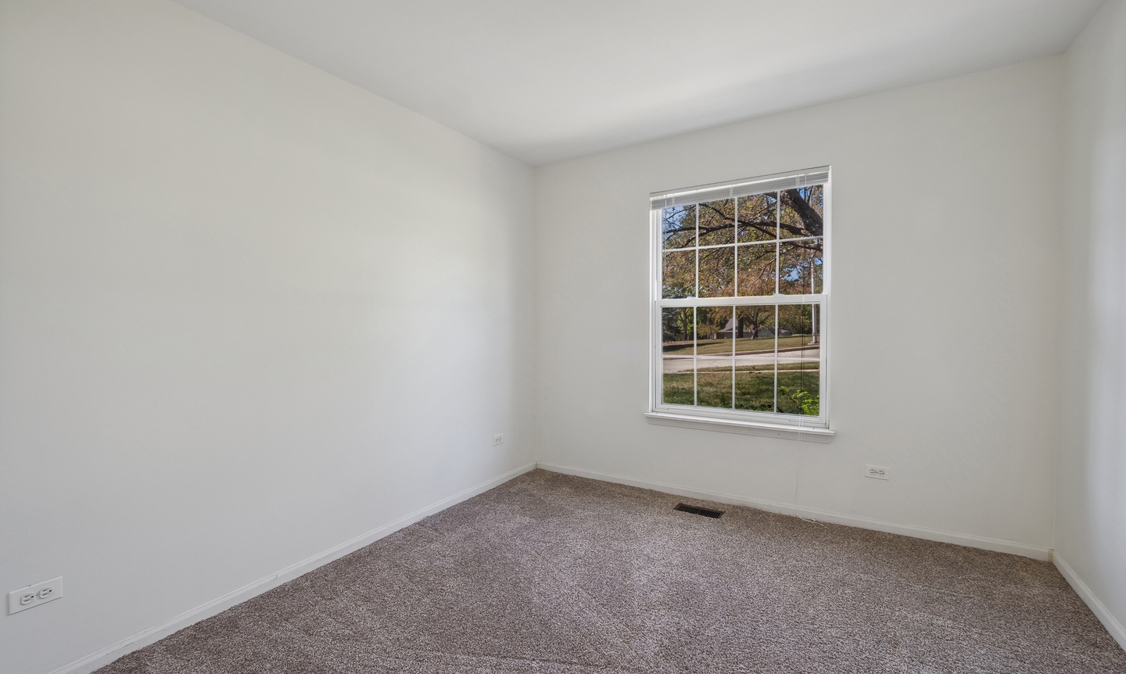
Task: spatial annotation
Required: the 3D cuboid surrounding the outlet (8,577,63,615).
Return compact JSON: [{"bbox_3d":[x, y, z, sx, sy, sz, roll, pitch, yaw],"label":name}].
[{"bbox_3d":[-1.713,0.842,1.483,0.009,0.070,0.114,1,2,33],"label":"outlet"}]

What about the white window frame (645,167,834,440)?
[{"bbox_3d":[1.100,-0.189,2.982,1.167,1.629,0.101,0,2,30],"label":"white window frame"}]

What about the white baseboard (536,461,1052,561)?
[{"bbox_3d":[1.099,1.071,3.005,3.047,0.065,0.013,0,2,30],"label":"white baseboard"}]

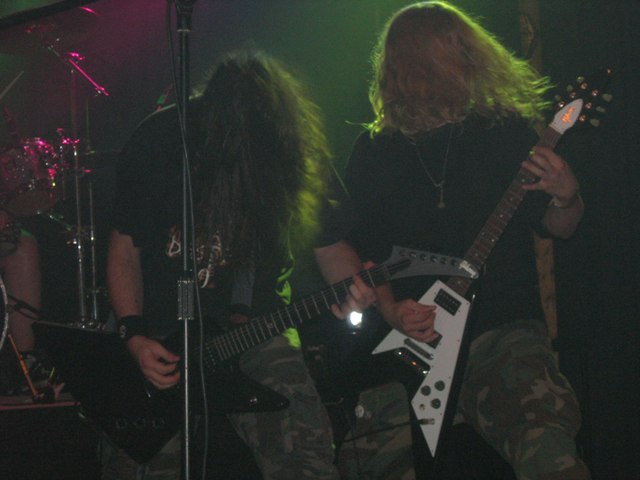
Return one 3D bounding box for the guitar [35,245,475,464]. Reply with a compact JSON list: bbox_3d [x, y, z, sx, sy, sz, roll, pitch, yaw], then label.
[{"bbox_3d":[-0.154,0.185,4.984,1.081,0.448,0.075,-25,-9,16],"label":"guitar"}]

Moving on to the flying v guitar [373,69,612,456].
[{"bbox_3d":[0.410,0.008,5.069,0.400,1.035,0.075,36,9,27],"label":"flying v guitar"}]

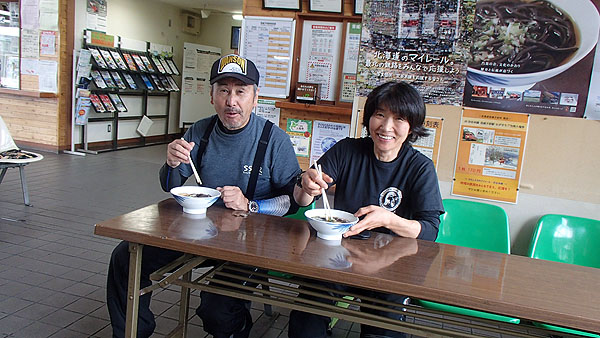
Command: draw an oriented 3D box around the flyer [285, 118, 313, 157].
[{"bbox_3d":[-0.009,-0.181,2.616,0.148,0.210,0.010,8,9,14],"label":"flyer"}]

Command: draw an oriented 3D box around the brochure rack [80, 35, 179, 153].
[{"bbox_3d":[-2.943,-1.320,7.948,0.440,1.840,2.420,7,9,10],"label":"brochure rack"}]

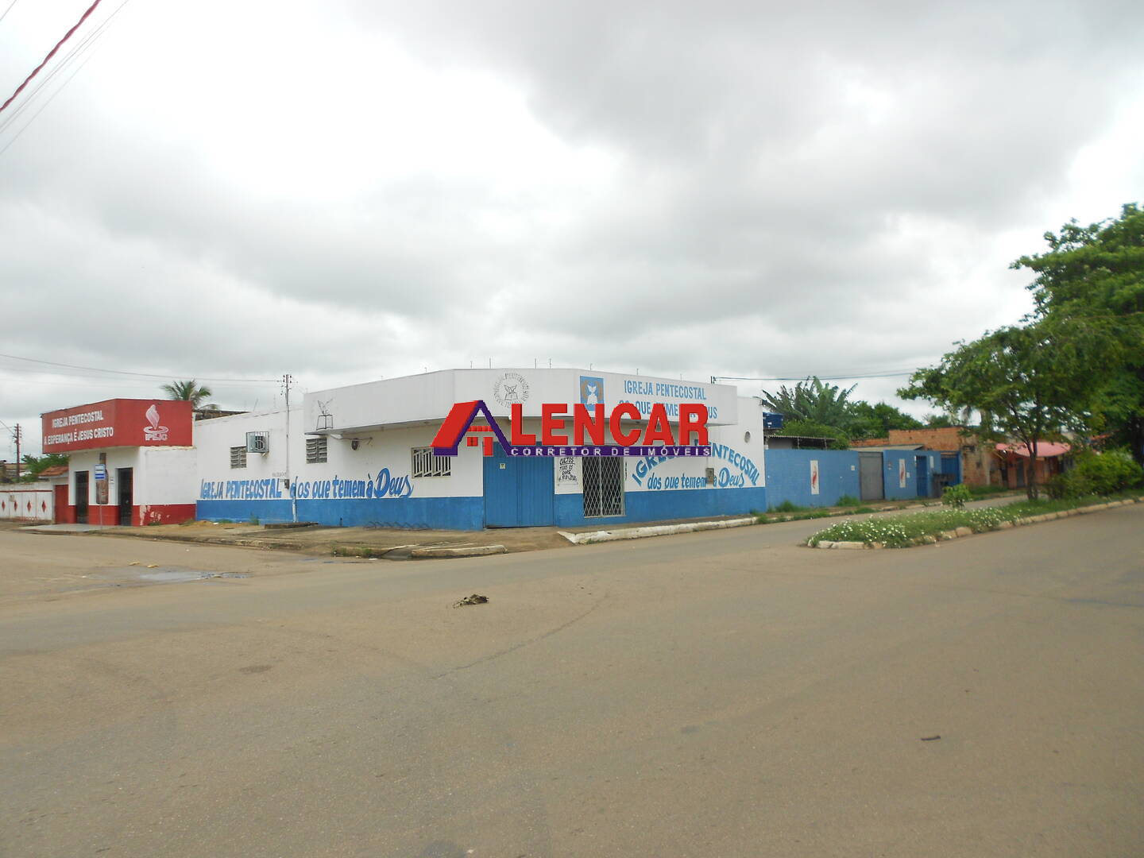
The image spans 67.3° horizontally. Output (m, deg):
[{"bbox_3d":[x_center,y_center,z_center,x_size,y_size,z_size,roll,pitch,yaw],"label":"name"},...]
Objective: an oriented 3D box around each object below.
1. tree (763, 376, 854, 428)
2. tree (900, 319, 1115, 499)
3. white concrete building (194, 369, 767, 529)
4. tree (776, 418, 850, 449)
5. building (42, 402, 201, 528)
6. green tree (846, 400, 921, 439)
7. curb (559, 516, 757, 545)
[{"bbox_3d":[11.953,0.527,42.802,4.830,6.212,4.800,-2,-4,16],"label":"tree"},{"bbox_3d":[17.587,-0.726,34.263,8.100,7.429,7.600,-3,-4,27],"label":"tree"},{"bbox_3d":[-4.330,1.279,34.079,20.710,4.484,14.250,-5,-5,43],"label":"white concrete building"},{"bbox_3d":[12.687,1.624,44.861,3.900,4.428,3.800,-2,-4,16],"label":"tree"},{"bbox_3d":[-17.232,1.570,36.174,7.100,4.680,6.500,-4,-5,40],"label":"building"},{"bbox_3d":[19.593,1.184,53.811,5.600,5.921,5.400,-3,-4,20],"label":"green tree"},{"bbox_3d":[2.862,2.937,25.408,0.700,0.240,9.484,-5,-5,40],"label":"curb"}]

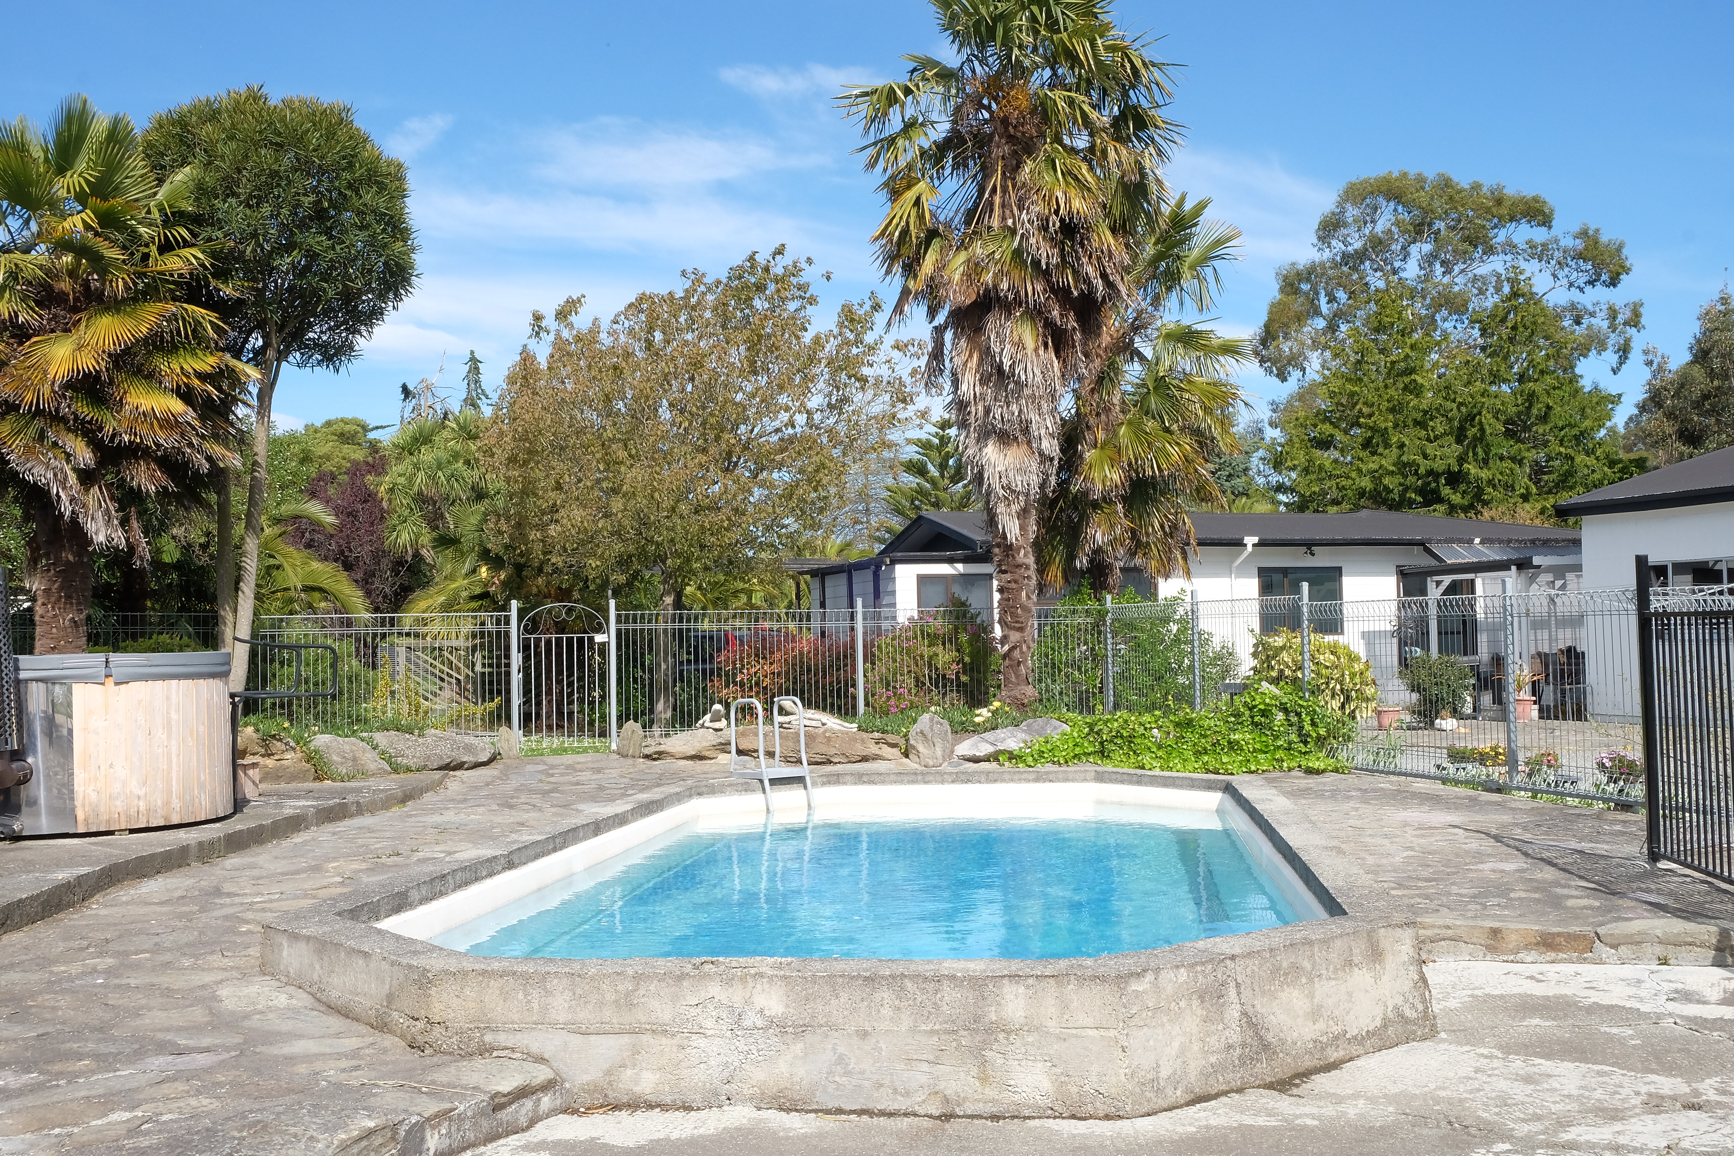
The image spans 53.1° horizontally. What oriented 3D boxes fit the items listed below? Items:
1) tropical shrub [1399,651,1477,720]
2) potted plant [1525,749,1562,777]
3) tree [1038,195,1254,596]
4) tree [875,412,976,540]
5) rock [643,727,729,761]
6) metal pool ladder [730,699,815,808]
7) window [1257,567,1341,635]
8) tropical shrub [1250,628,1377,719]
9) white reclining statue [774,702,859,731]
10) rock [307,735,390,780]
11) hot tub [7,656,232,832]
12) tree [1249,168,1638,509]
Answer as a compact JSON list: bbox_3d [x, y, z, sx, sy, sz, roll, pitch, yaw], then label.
[{"bbox_3d":[7.105,1.351,21.600,0.960,0.900,0.920,-1,-2,0],"label":"tropical shrub"},{"bbox_3d":[4.946,1.360,12.700,0.290,0.240,0.280,-1,-2,0],"label":"potted plant"},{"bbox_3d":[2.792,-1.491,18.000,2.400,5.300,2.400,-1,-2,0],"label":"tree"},{"bbox_3d":[1.600,-0.640,39.000,3.200,6.300,3.200,-1,-2,0],"label":"tree"},{"bbox_3d":[-1.646,1.516,15.900,0.840,0.320,0.500,-1,-2,0],"label":"rock"},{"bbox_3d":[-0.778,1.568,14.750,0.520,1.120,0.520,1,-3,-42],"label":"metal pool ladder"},{"bbox_3d":[6.100,0.324,24.400,1.200,0.970,0.100,-1,-2,3],"label":"window"},{"bbox_3d":[3.792,0.939,14.776,1.050,1.024,1.000,-1,-2,0],"label":"tropical shrub"},{"bbox_3d":[-0.425,1.140,14.300,0.700,0.250,0.280,-1,-2,0],"label":"white reclining statue"},{"bbox_3d":[-3.964,1.372,13.263,0.620,0.318,0.450,-1,-2,0],"label":"rock"},{"bbox_3d":[-4.878,0.949,10.512,1.980,1.000,1.980,-1,-2,0],"label":"hot tub"},{"bbox_3d":[14.814,-3.878,44.147,9.500,12.983,9.000,-1,-2,0],"label":"tree"}]

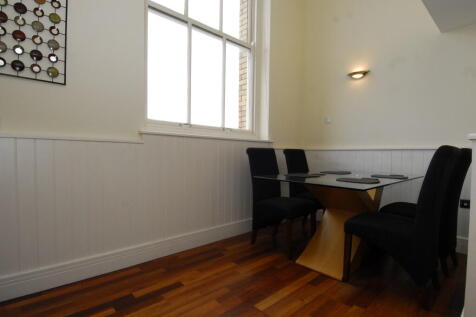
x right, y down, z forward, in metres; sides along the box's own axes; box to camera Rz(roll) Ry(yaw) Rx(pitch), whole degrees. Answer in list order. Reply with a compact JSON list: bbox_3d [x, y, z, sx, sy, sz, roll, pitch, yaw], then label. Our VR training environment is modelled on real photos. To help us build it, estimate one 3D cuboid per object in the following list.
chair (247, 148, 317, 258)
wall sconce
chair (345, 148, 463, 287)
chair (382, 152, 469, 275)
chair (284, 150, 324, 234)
[{"bbox_3d":[0.461,0.412,2.534,0.441,1.027,0.622,0,2,-41],"label":"chair"},{"bbox_3d":[1.551,-1.077,3.110,0.110,0.105,0.275,0,2,-41],"label":"wall sconce"},{"bbox_3d":[1.190,0.444,1.753,0.441,1.027,0.622,0,2,-41],"label":"chair"},{"bbox_3d":[1.697,0.442,2.181,0.436,1.027,0.617,0,2,-41],"label":"chair"},{"bbox_3d":[0.953,0.409,2.968,0.441,1.027,0.617,0,2,-41],"label":"chair"}]

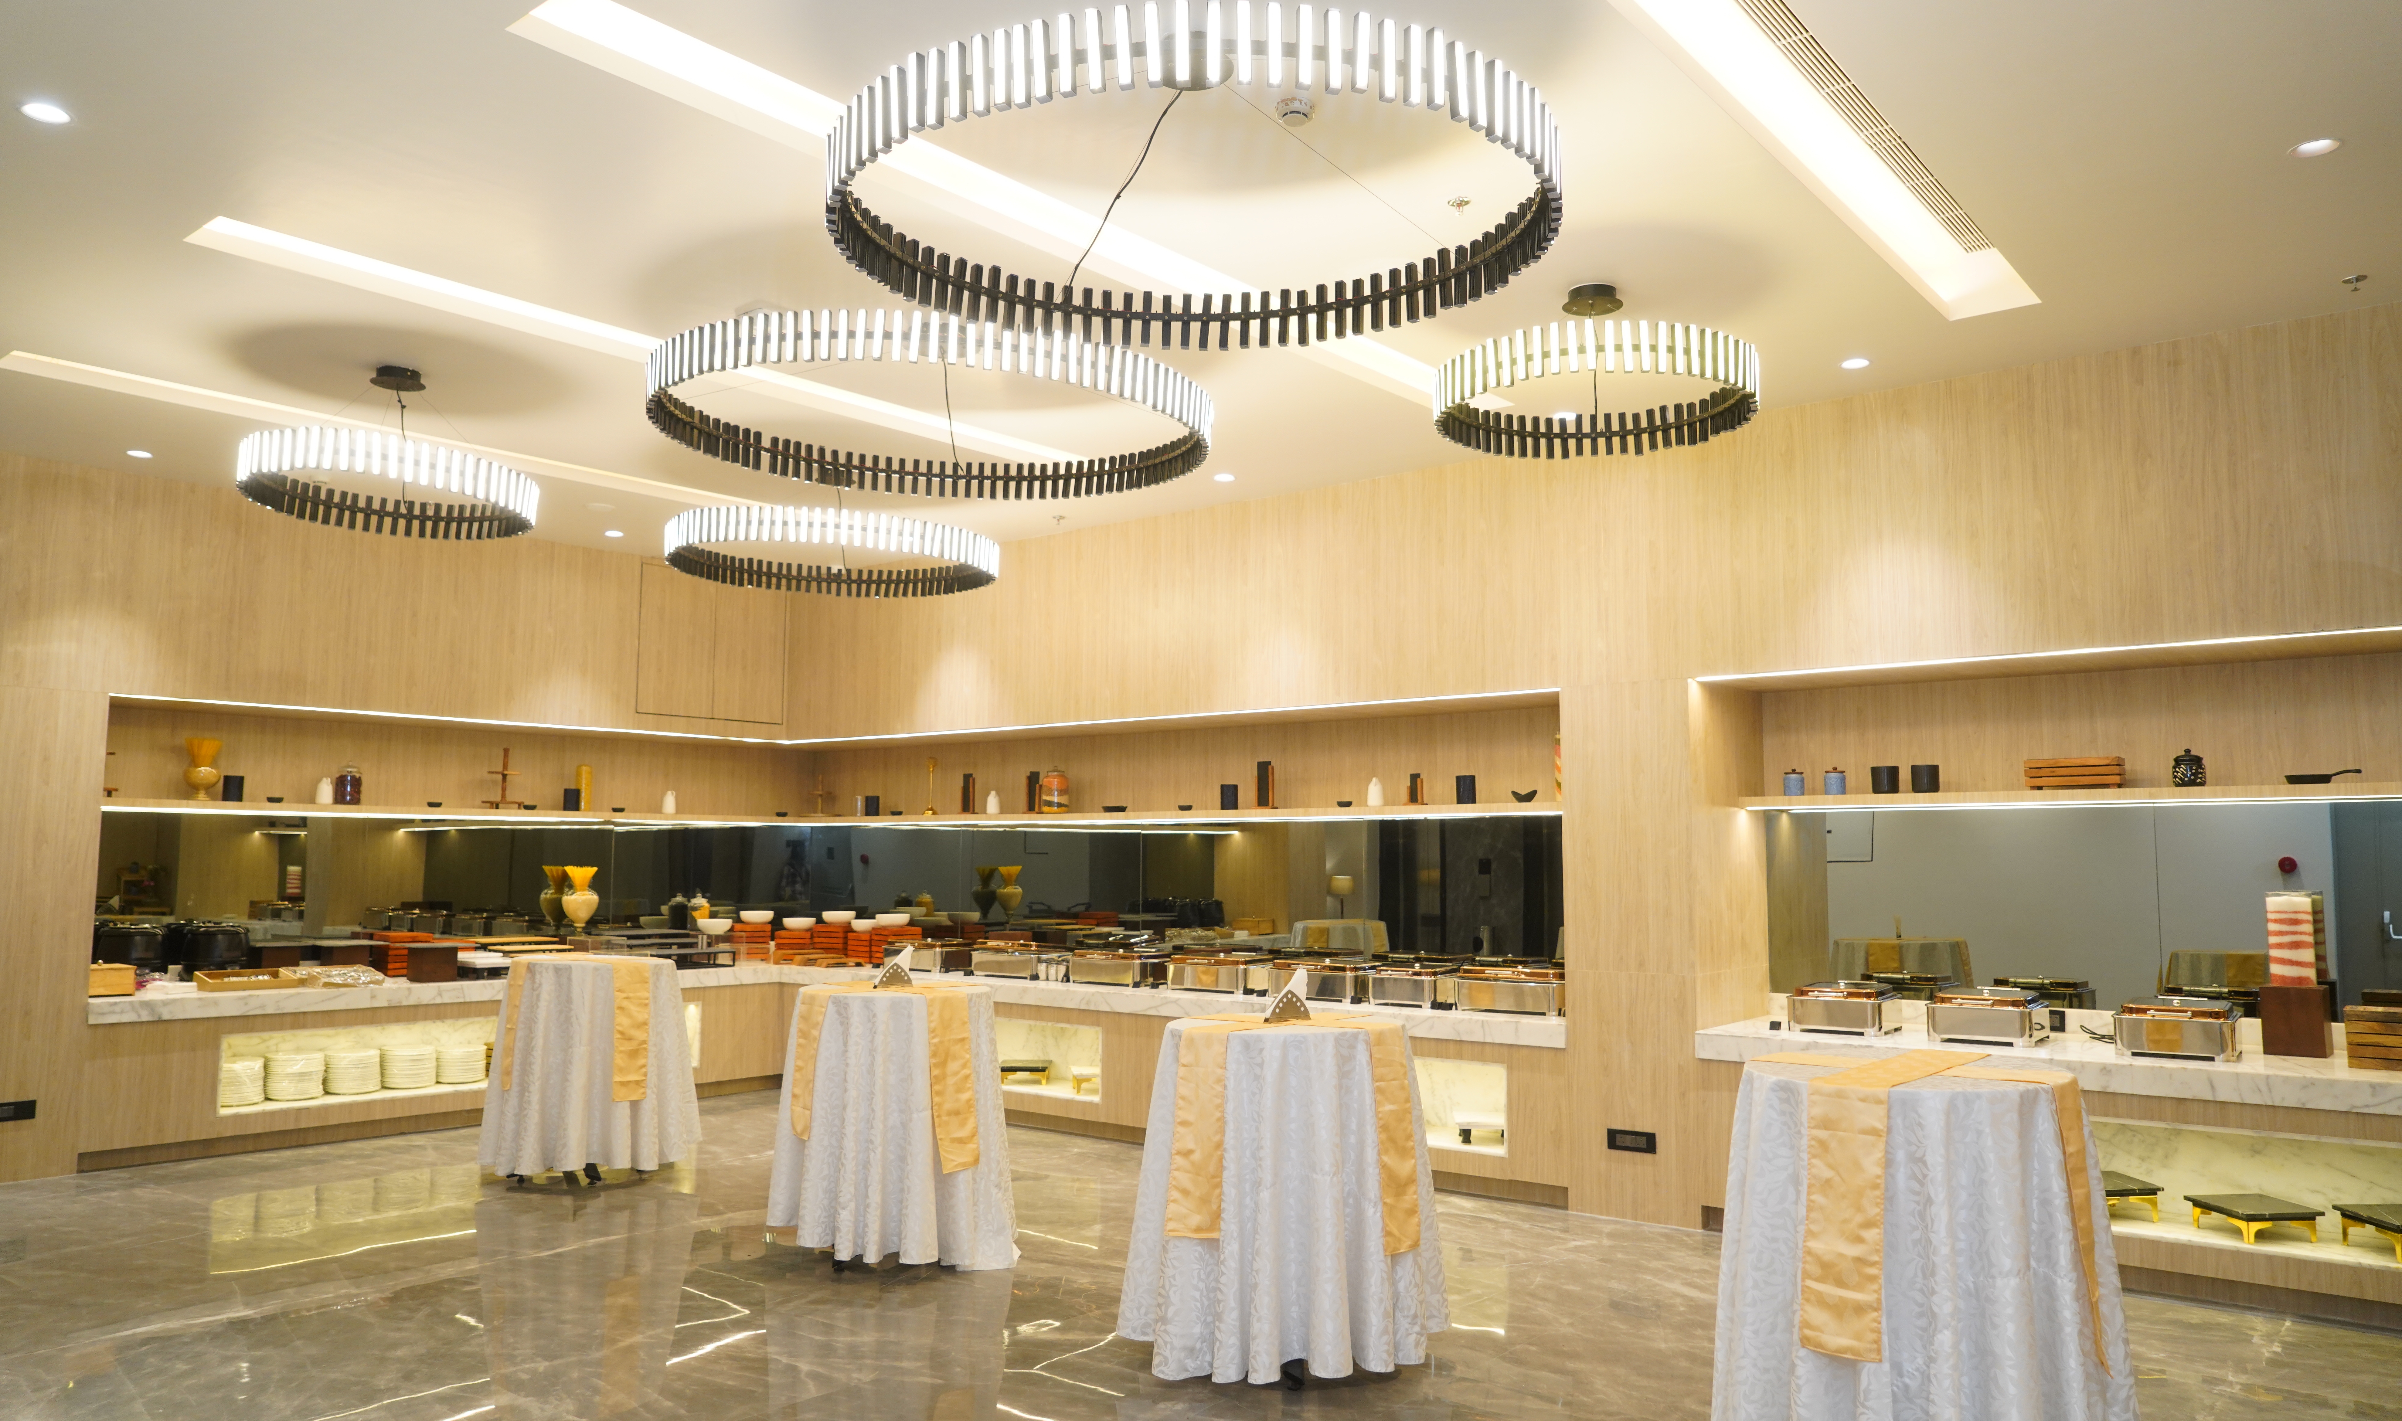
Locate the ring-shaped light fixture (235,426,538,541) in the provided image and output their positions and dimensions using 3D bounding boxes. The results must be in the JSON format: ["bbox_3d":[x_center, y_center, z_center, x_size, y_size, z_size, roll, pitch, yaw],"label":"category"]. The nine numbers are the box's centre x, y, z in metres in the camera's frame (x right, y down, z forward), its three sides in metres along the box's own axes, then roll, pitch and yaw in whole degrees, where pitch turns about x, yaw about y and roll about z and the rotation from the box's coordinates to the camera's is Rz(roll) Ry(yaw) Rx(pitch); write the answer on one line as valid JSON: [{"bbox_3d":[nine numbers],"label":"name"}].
[{"bbox_3d":[-3.274,-0.893,6.489,1.090,0.170,1.090,-4,-10,38],"label":"ring-shaped light fixture"}]

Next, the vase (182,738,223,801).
[{"bbox_3d":[-5.815,0.344,9.307,0.190,0.367,0.190,-4,-7,40],"label":"vase"}]

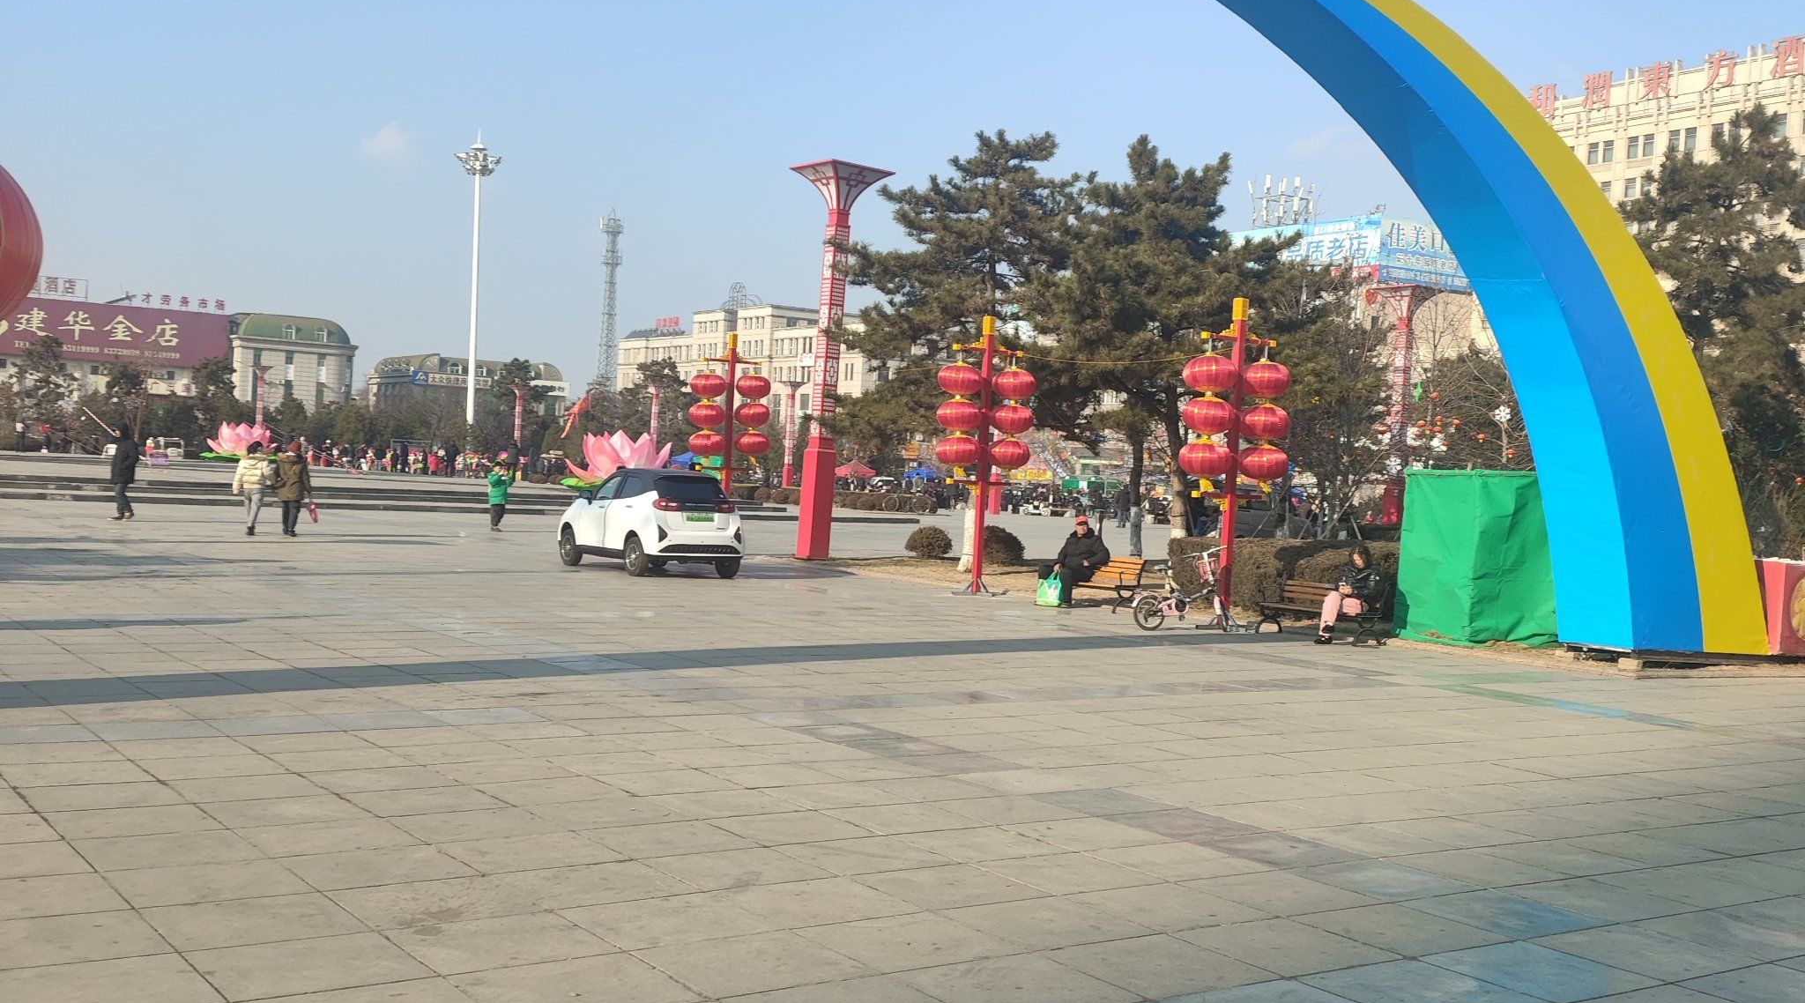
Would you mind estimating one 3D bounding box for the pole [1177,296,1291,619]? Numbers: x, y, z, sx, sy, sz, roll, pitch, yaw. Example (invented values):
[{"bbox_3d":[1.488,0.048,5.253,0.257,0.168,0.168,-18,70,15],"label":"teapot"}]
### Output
[{"bbox_3d":[4.129,-0.506,21.692,1.500,4.100,0.750,2,1,-42],"label":"pole"}]

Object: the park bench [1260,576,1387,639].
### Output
[{"bbox_3d":[4.876,1.235,20.365,0.600,0.730,1.500,2,1,-39],"label":"park bench"}]

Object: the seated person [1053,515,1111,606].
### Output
[{"bbox_3d":[2.464,0.817,23.862,0.800,1.240,0.580,2,1,-37],"label":"seated person"}]

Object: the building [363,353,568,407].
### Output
[{"bbox_3d":[-72.518,-13.649,289.942,24.000,18.000,33.000,3,0,-34],"label":"building"}]

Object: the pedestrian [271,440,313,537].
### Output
[{"bbox_3d":[-11.282,-0.206,32.208,0.580,1.740,0.380,3,1,0],"label":"pedestrian"}]

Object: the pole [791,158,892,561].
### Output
[{"bbox_3d":[-1.435,-2.671,33.600,1.450,7.500,1.450,3,0,-36],"label":"pole"}]

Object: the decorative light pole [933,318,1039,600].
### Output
[{"bbox_3d":[1.195,-0.701,25.692,1.500,4.100,0.750,2,1,-35],"label":"decorative light pole"}]

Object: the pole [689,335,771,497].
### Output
[{"bbox_3d":[-3.091,-0.978,30.992,1.500,4.100,0.750,2,1,-33],"label":"pole"}]

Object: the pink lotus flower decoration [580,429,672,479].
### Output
[{"bbox_3d":[-12.974,-1.947,80.000,5.000,2.600,5.000,3,0,-18],"label":"pink lotus flower decoration"}]

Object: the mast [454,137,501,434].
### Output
[{"bbox_3d":[-32.187,-14.786,130.000,3.500,25.400,3.500,3,0,-36],"label":"mast"}]

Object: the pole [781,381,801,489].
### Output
[{"bbox_3d":[-6.785,-3.611,106.000,1.450,7.500,1.450,3,0,-36],"label":"pole"}]

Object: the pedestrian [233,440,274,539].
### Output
[{"bbox_3d":[-11.378,-0.231,30.502,0.550,1.630,0.420,3,0,-12],"label":"pedestrian"}]

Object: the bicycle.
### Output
[{"bbox_3d":[3.382,1.018,20.657,1.270,1.030,0.520,3,0,-12],"label":"bicycle"}]

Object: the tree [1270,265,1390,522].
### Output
[{"bbox_3d":[7.014,-1.173,29.482,2.300,5.500,2.300,3,1,0],"label":"tree"}]

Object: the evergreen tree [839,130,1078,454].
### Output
[{"bbox_3d":[1.083,-2.743,31.965,4.400,8.000,4.400,3,1,0],"label":"evergreen tree"}]

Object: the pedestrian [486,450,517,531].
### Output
[{"bbox_3d":[-8.214,-0.115,35.500,0.420,1.500,0.500,3,0,-12],"label":"pedestrian"}]

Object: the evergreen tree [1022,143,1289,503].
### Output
[{"bbox_3d":[4.379,-2.389,30.000,4.600,7.840,4.600,3,0,0],"label":"evergreen tree"}]

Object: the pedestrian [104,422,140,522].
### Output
[{"bbox_3d":[-15.508,-0.480,34.507,0.600,1.820,0.500,3,1,6],"label":"pedestrian"}]

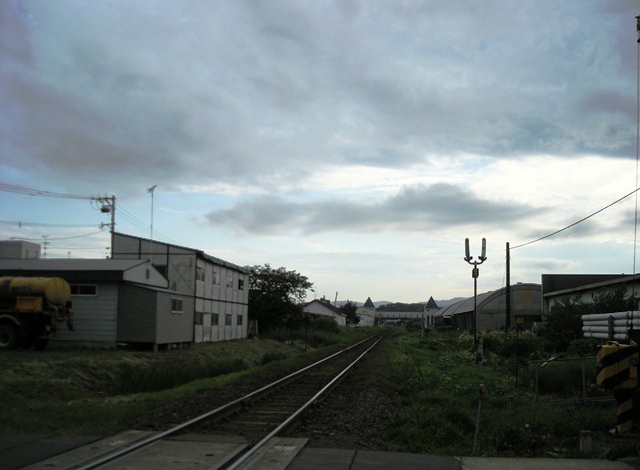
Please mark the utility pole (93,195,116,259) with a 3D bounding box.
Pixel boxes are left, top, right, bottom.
[{"bbox_3d":[-17.988,2.552,53.148,1.950,11.810,0.700,0,-8,6],"label":"utility pole"}]

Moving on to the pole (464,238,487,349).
[{"bbox_3d":[7.135,2.764,29.413,1.000,5.350,0.220,0,-8,6],"label":"pole"}]

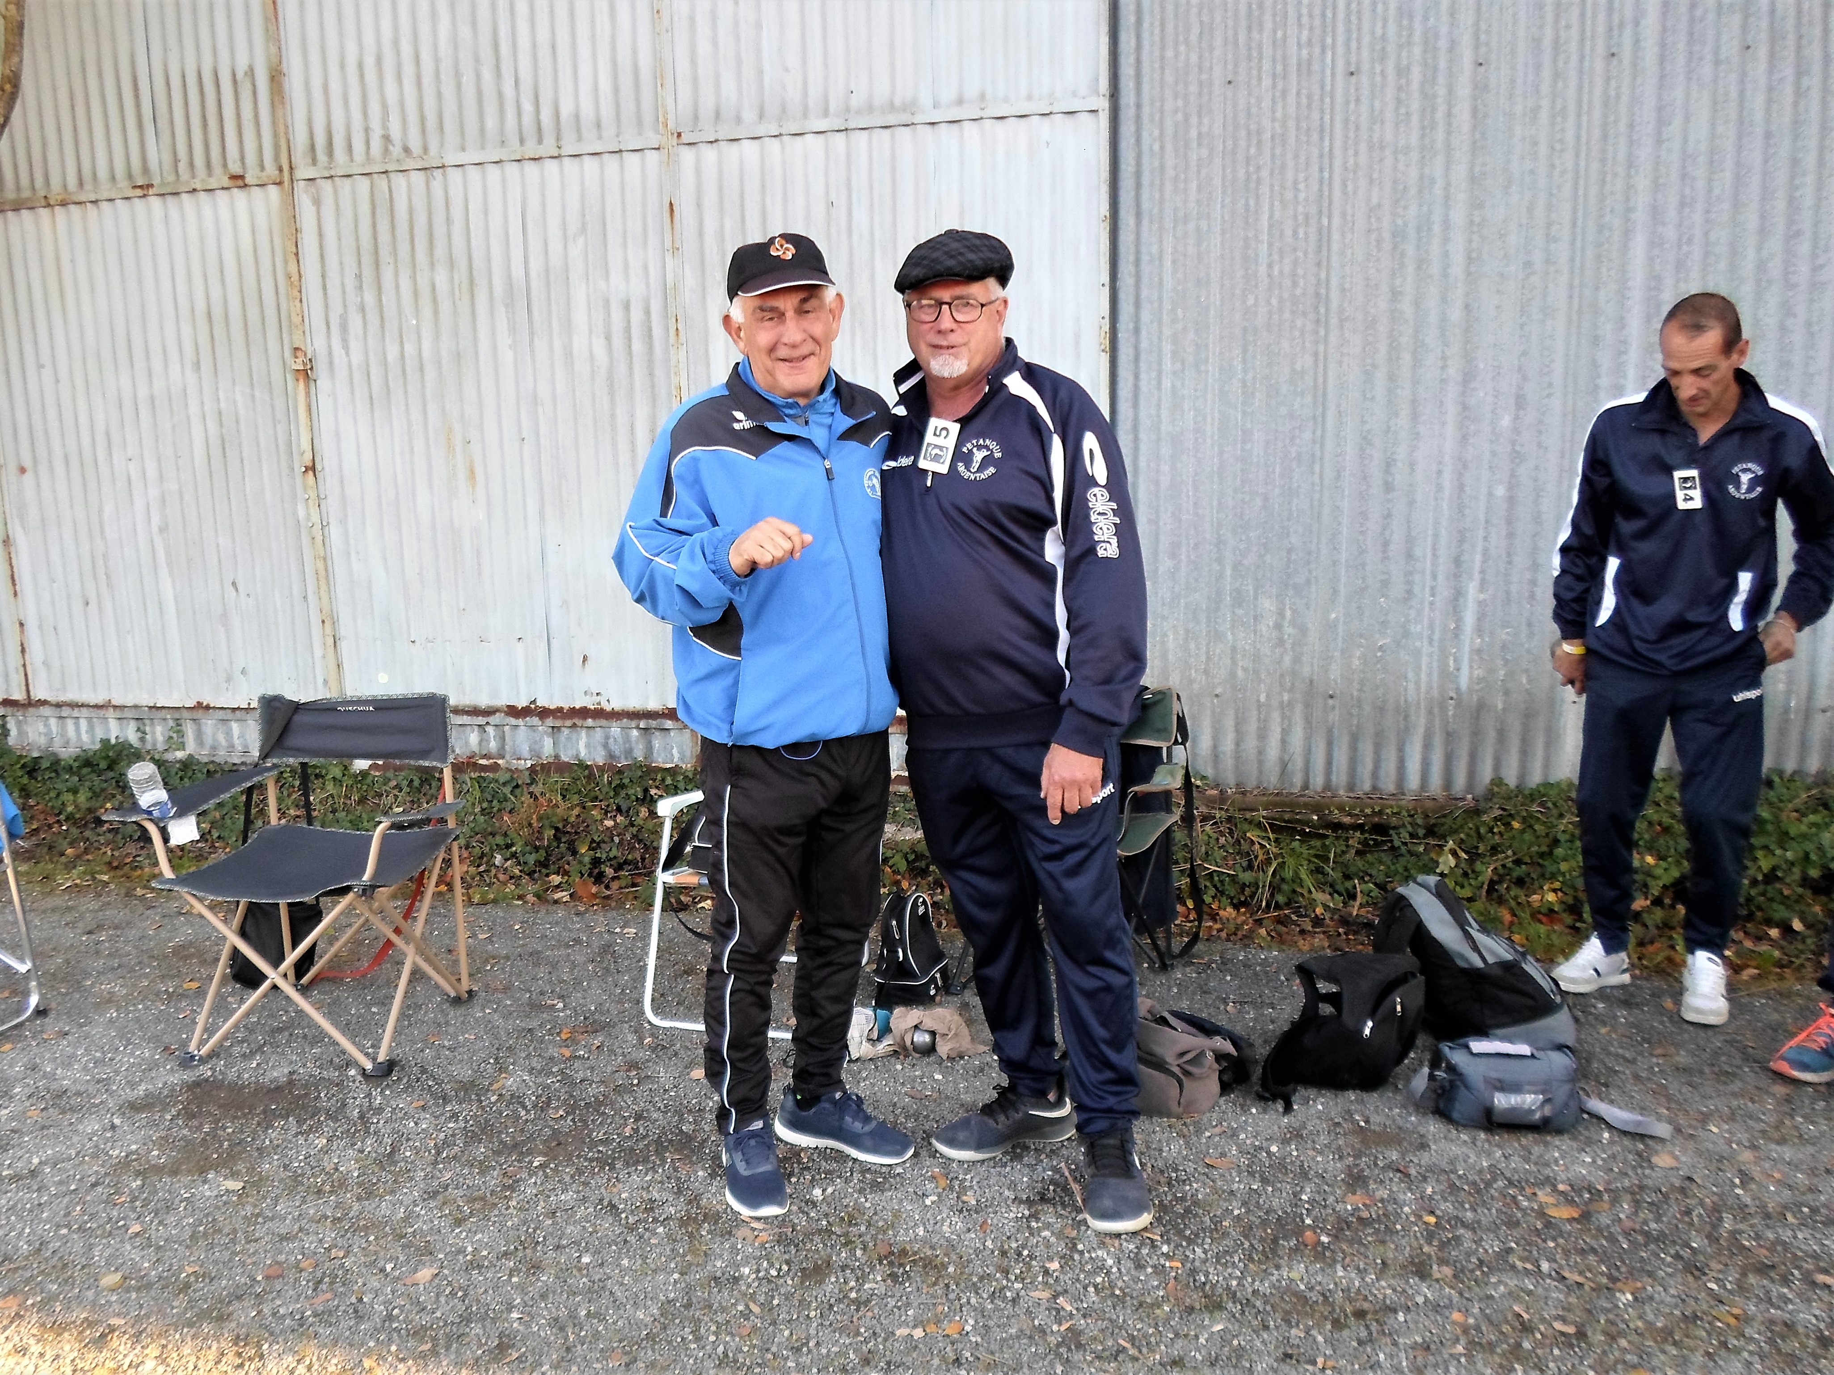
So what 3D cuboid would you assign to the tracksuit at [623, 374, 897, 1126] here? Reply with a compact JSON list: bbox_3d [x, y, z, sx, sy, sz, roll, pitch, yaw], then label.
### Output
[{"bbox_3d":[-0.266,0.145,2.518,0.570,1.460,0.380,-5,10,-23],"label":"tracksuit"}]

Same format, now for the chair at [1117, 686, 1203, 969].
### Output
[{"bbox_3d":[0.390,0.393,3.506,0.650,0.790,0.540,4,10,25],"label":"chair"}]

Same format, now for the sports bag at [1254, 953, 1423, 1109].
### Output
[{"bbox_3d":[0.953,0.749,2.990,0.340,0.240,0.250,-3,10,-12],"label":"sports bag"}]

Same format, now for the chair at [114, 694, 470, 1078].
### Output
[{"bbox_3d":[-1.491,0.451,3.259,0.760,0.810,0.560,1,10,12],"label":"chair"}]

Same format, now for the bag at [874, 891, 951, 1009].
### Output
[{"bbox_3d":[-0.007,0.662,3.446,0.150,0.290,0.180,3,10,19],"label":"bag"}]

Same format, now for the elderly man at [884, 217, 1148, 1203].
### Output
[{"bbox_3d":[0.213,0.069,2.476,0.570,1.770,0.440,4,10,25],"label":"elderly man"}]

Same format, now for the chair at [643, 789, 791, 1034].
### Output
[{"bbox_3d":[-0.366,0.406,3.403,0.540,0.820,0.570,2,10,14],"label":"chair"}]

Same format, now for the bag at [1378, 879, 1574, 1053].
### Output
[{"bbox_3d":[1.372,0.634,3.219,0.240,0.460,0.310,-40,-3,12],"label":"bag"}]

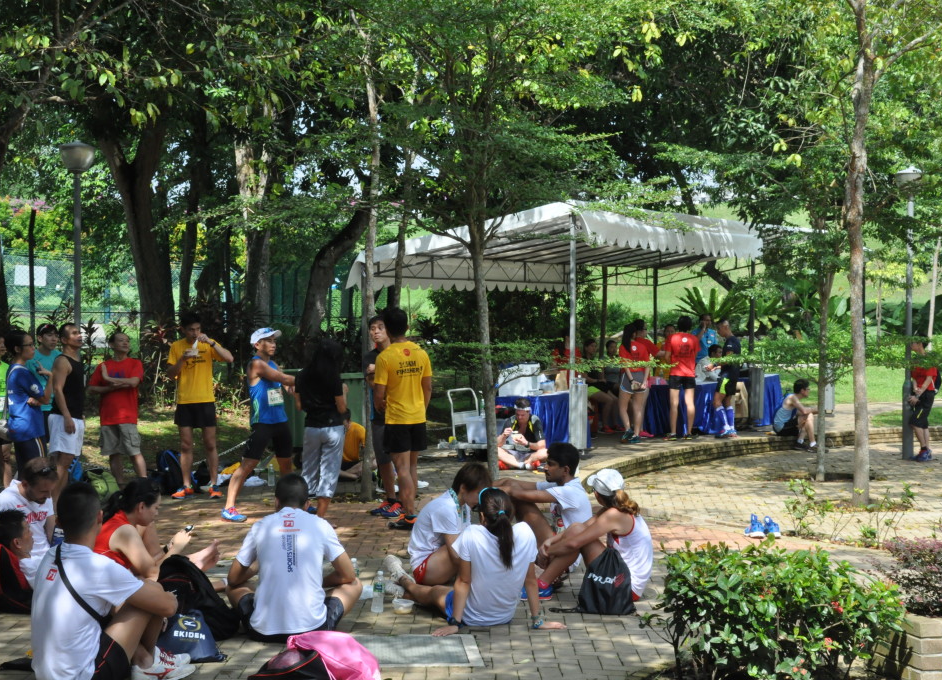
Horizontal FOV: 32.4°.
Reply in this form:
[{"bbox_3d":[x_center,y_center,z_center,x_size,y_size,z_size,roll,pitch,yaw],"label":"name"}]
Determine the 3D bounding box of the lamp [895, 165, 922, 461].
[{"bbox_3d":[5.870,-0.365,21.700,0.360,3.950,0.360,0,0,0],"label":"lamp"}]

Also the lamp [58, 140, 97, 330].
[{"bbox_3d":[-4.955,-0.452,20.396,0.440,4.100,0.440,0,1,0],"label":"lamp"}]

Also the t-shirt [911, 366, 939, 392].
[{"bbox_3d":[6.080,0.420,21.700,0.280,0.530,0.420,1,0,-30],"label":"t-shirt"}]

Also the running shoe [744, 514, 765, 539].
[{"bbox_3d":[2.245,1.460,12.800,0.110,0.160,0.280,0,0,-18],"label":"running shoe"}]

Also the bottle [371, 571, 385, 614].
[{"bbox_3d":[-0.503,1.370,8.810,0.066,0.220,0.066,1,0,0],"label":"bottle"}]

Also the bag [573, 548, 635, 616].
[{"bbox_3d":[0.752,1.328,8.980,0.340,0.380,0.190,1,0,9],"label":"bag"}]

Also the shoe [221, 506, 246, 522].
[{"bbox_3d":[-1.879,1.373,12.880,0.275,0.115,0.100,1,1,38],"label":"shoe"}]

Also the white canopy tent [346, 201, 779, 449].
[{"bbox_3d":[1.500,-0.170,23.100,3.800,3.030,6.000,1,0,33],"label":"white canopy tent"}]

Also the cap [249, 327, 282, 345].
[{"bbox_3d":[-1.664,-0.034,13.115,0.260,0.125,0.175,-16,-5,21],"label":"cap"}]

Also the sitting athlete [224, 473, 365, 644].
[{"bbox_3d":[-0.940,1.095,8.600,0.710,0.830,0.680,0,0,2],"label":"sitting athlete"}]

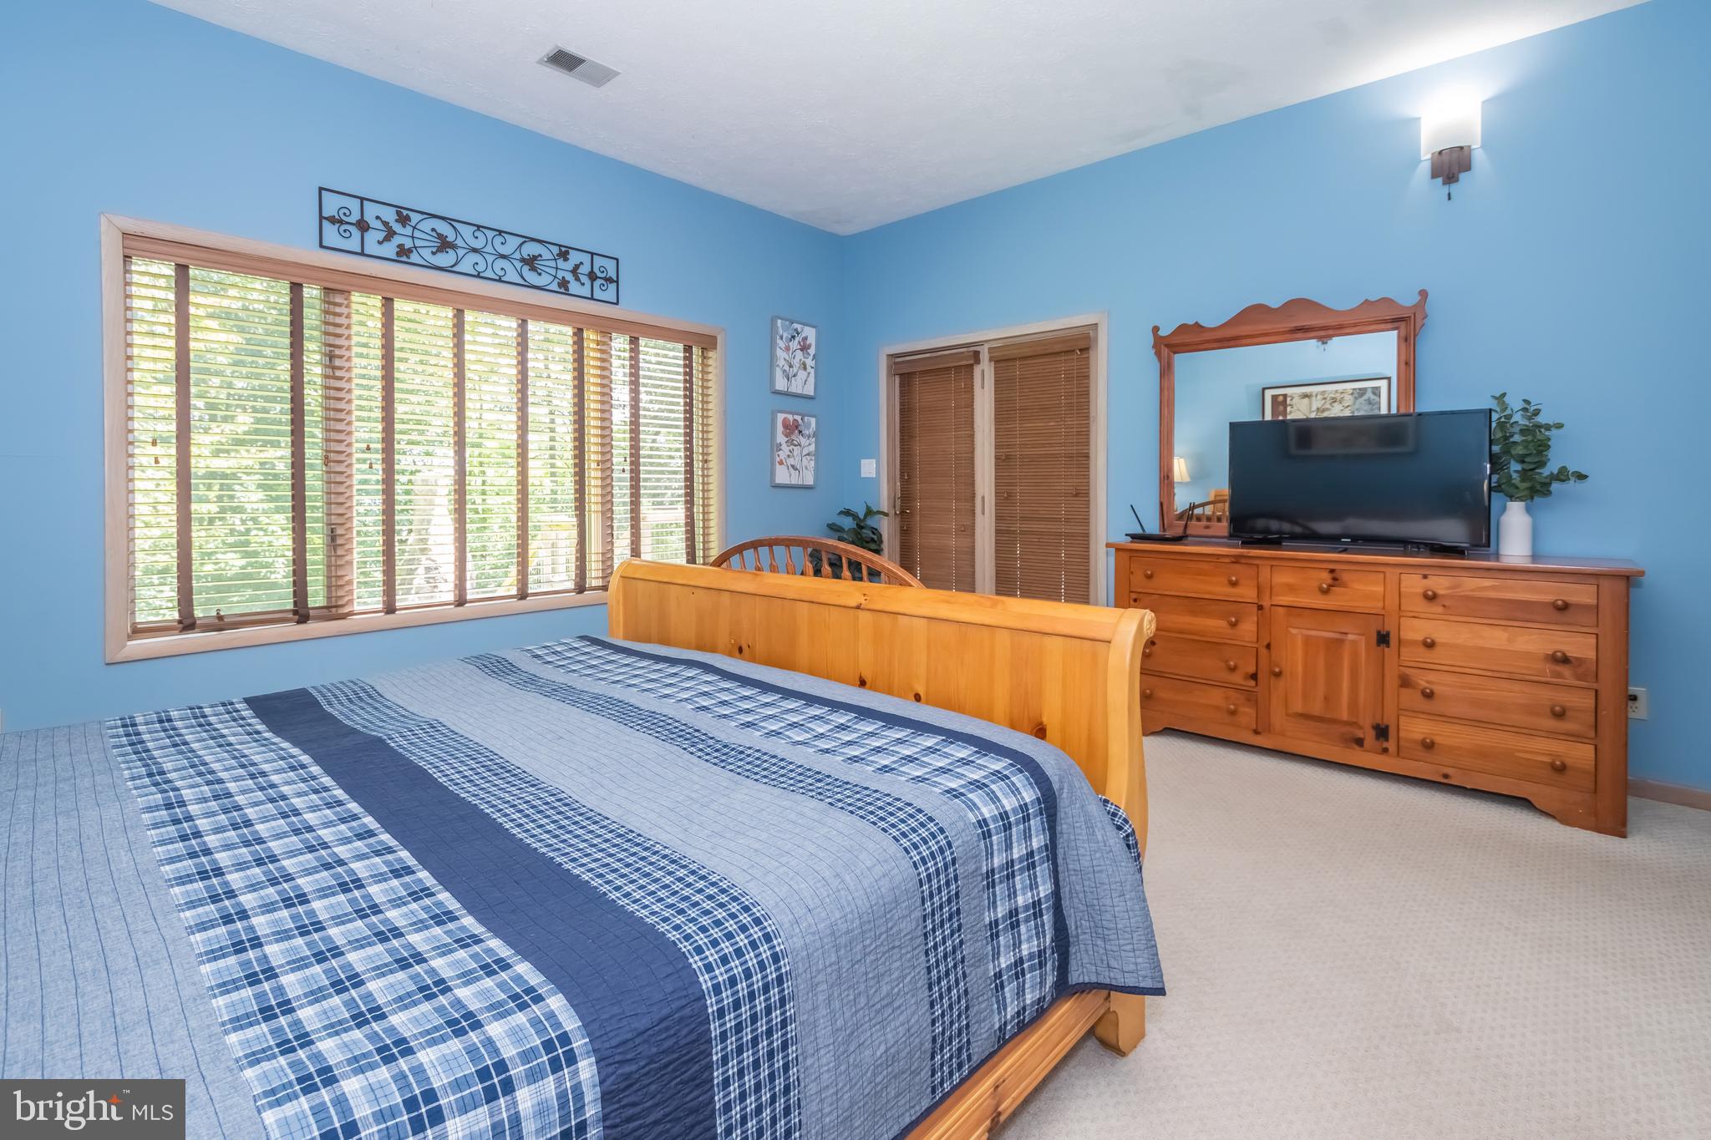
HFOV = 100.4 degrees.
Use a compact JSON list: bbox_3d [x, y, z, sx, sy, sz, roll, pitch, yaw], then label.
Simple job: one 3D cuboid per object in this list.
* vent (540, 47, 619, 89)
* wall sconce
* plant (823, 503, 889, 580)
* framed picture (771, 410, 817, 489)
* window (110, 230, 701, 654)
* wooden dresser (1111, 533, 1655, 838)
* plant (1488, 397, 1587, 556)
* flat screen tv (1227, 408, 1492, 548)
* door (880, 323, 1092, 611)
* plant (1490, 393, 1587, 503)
[{"bbox_3d":[-1.225,-2.225,3.174,0.198,0.021,0.289,4,6,42],"label":"vent"},{"bbox_3d":[2.569,-1.815,3.084,0.198,0.386,0.093,4,6,42],"label":"wall sconce"},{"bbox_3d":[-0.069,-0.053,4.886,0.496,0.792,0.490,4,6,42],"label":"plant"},{"bbox_3d":[-0.409,-0.830,4.926,0.030,0.519,0.392,4,6,42],"label":"framed picture"},{"bbox_3d":[-1.810,-0.589,3.595,0.079,1.553,2.617,4,6,42],"label":"window"},{"bbox_3d":[2.141,0.376,3.163,1.825,0.932,0.529,4,6,42],"label":"wooden dresser"},{"bbox_3d":[2.724,-0.387,2.861,0.301,0.657,0.265,4,6,42],"label":"plant"},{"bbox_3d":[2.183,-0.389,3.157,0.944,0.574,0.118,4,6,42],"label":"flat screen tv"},{"bbox_3d":[0.831,-0.387,4.586,1.492,2.147,0.098,4,6,42],"label":"door"},{"bbox_3d":[2.724,-0.492,2.861,0.301,0.448,0.265,4,6,42],"label":"plant"}]

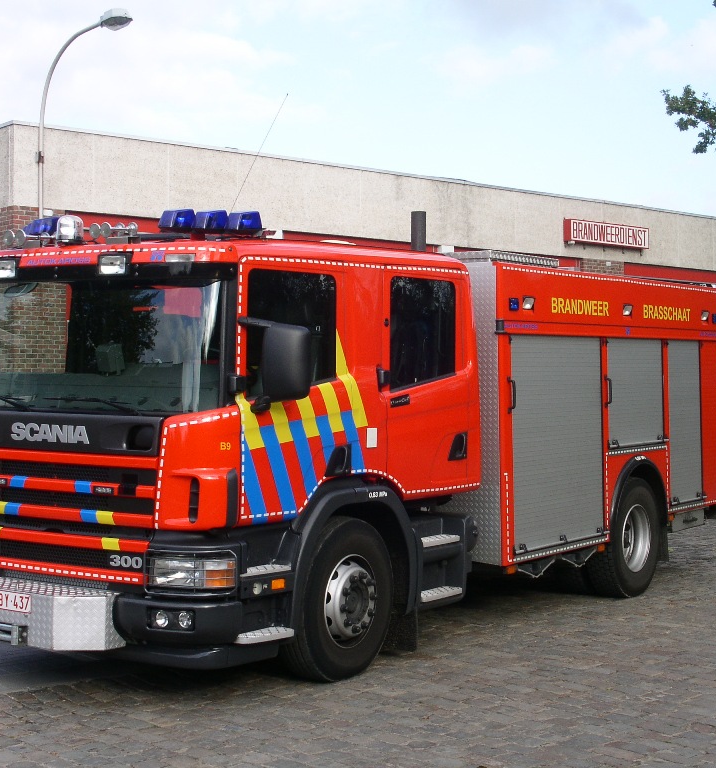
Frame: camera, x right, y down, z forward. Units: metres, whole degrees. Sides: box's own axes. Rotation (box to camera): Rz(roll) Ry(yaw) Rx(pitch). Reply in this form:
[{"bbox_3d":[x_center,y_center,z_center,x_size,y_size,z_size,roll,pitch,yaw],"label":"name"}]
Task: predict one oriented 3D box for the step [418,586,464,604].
[{"bbox_3d":[0.532,1.485,10.463,0.150,0.045,0.550,1,1,35],"label":"step"}]

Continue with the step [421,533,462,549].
[{"bbox_3d":[0.521,1.074,10.271,0.133,0.049,0.502,-1,0,35],"label":"step"}]

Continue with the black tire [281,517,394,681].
[{"bbox_3d":[-0.154,1.379,9.448,0.295,1.034,1.034,-1,0,35],"label":"black tire"}]

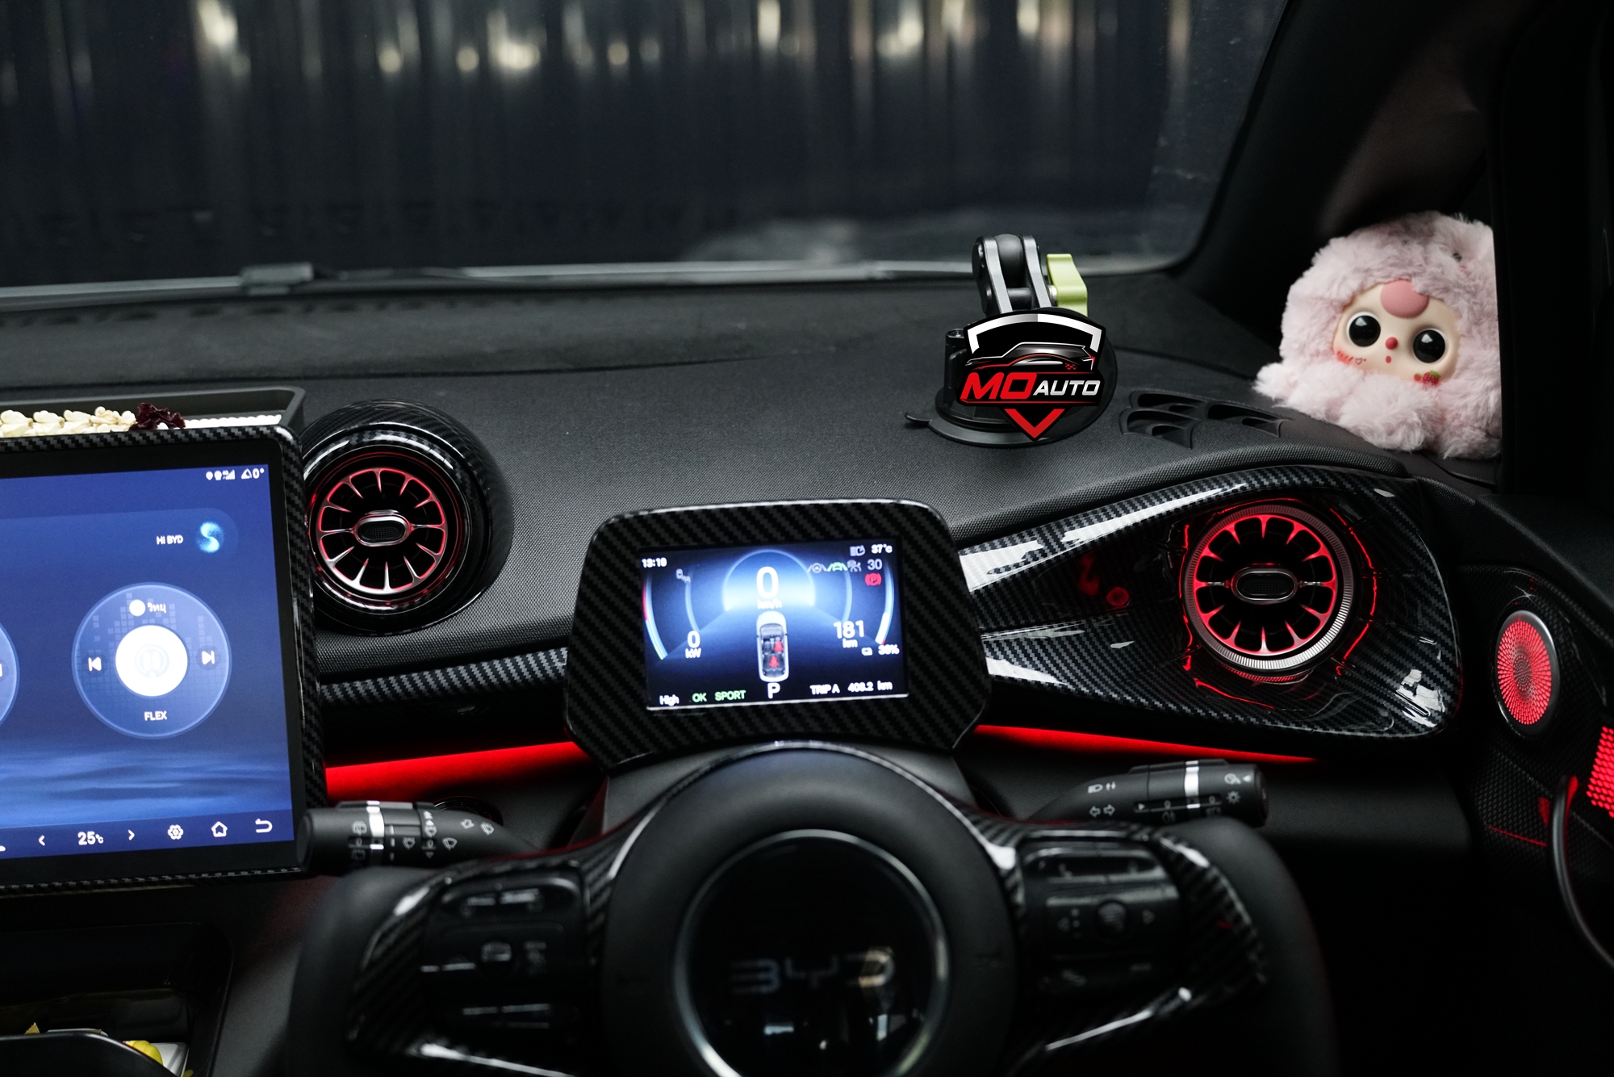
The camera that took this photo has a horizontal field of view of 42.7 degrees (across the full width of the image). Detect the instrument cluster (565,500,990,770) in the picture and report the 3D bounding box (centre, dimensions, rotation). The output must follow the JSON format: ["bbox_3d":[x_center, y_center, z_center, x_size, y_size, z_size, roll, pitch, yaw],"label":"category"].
[{"bbox_3d":[-0.014,0.039,0.882,0.176,0.105,0.045,-3,-2,-2],"label":"instrument cluster"}]

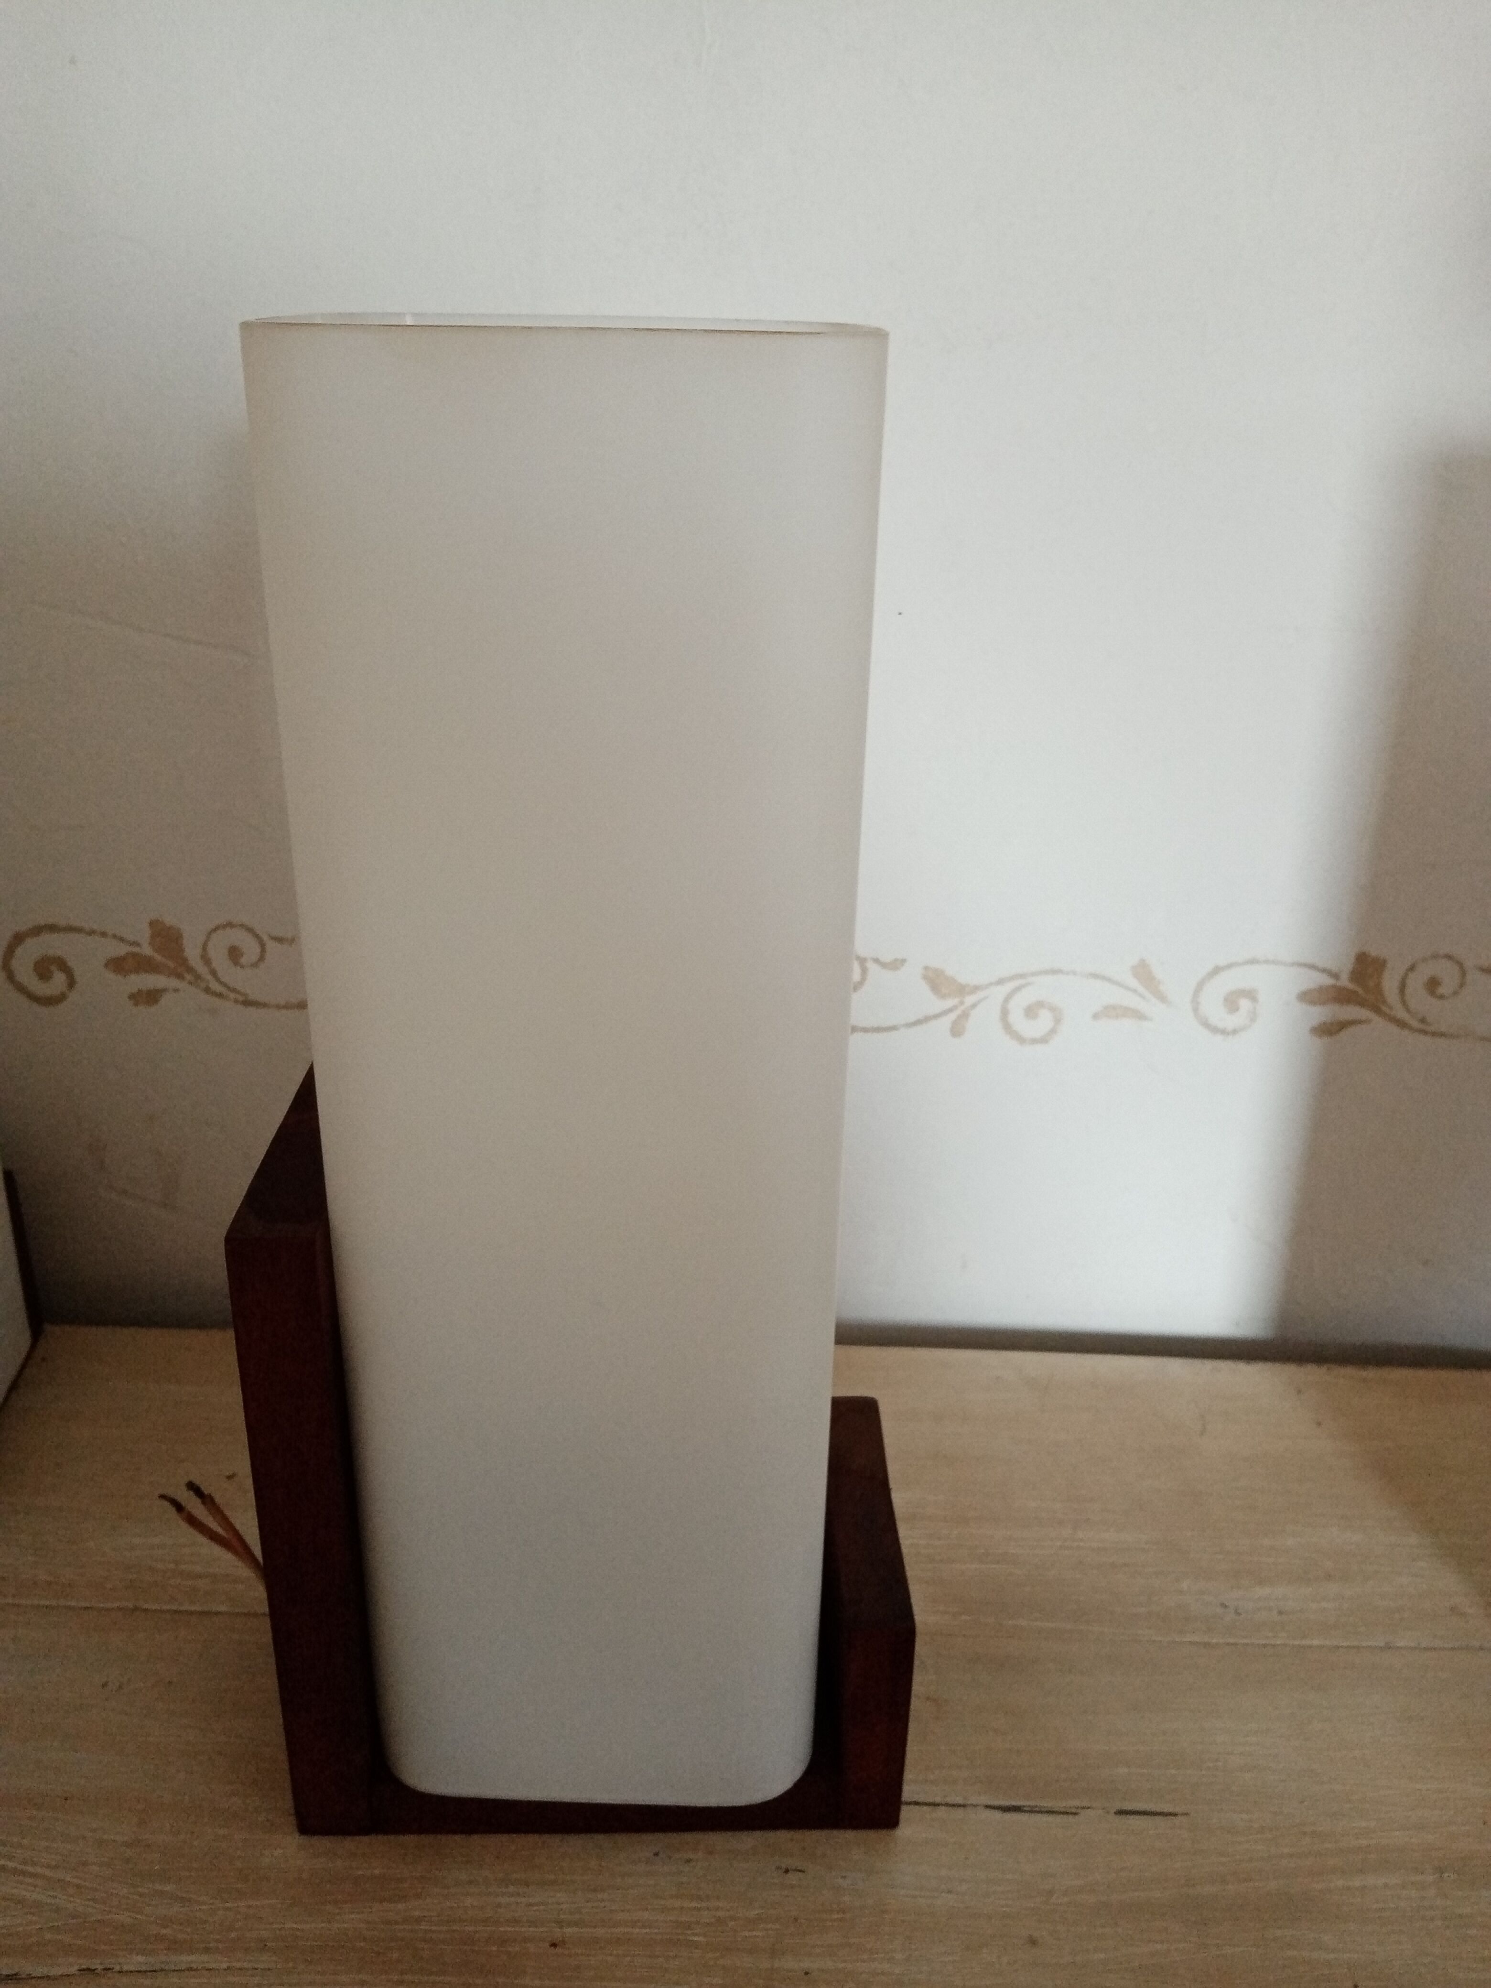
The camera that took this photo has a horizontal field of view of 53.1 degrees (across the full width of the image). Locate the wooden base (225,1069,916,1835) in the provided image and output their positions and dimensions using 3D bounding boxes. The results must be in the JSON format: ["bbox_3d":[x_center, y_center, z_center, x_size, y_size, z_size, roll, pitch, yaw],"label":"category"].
[{"bbox_3d":[-0.037,0.121,0.405,0.160,0.185,0.090,1,23,-2],"label":"wooden base"}]

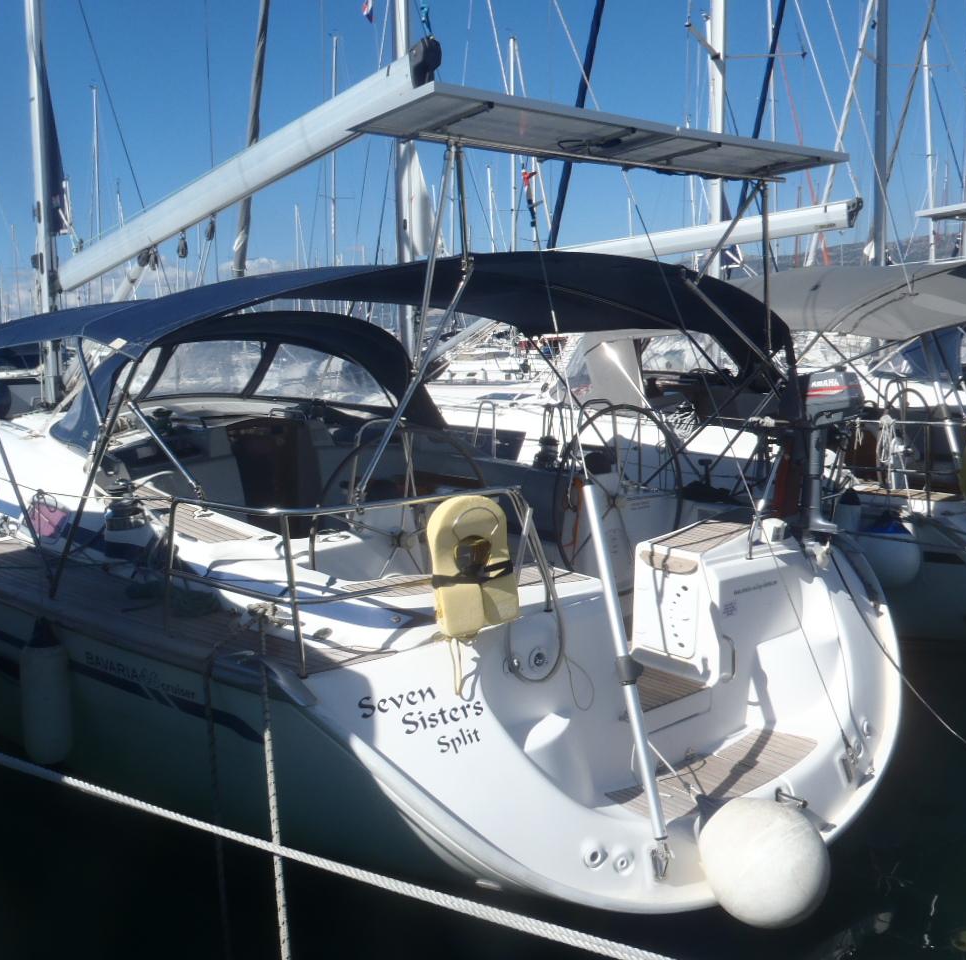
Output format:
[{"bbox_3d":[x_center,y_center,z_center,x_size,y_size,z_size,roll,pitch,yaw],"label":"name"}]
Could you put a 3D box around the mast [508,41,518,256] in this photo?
[{"bbox_3d":[1.233,-11.325,42.836,0.160,13.300,0.200,-8,11,-41],"label":"mast"}]

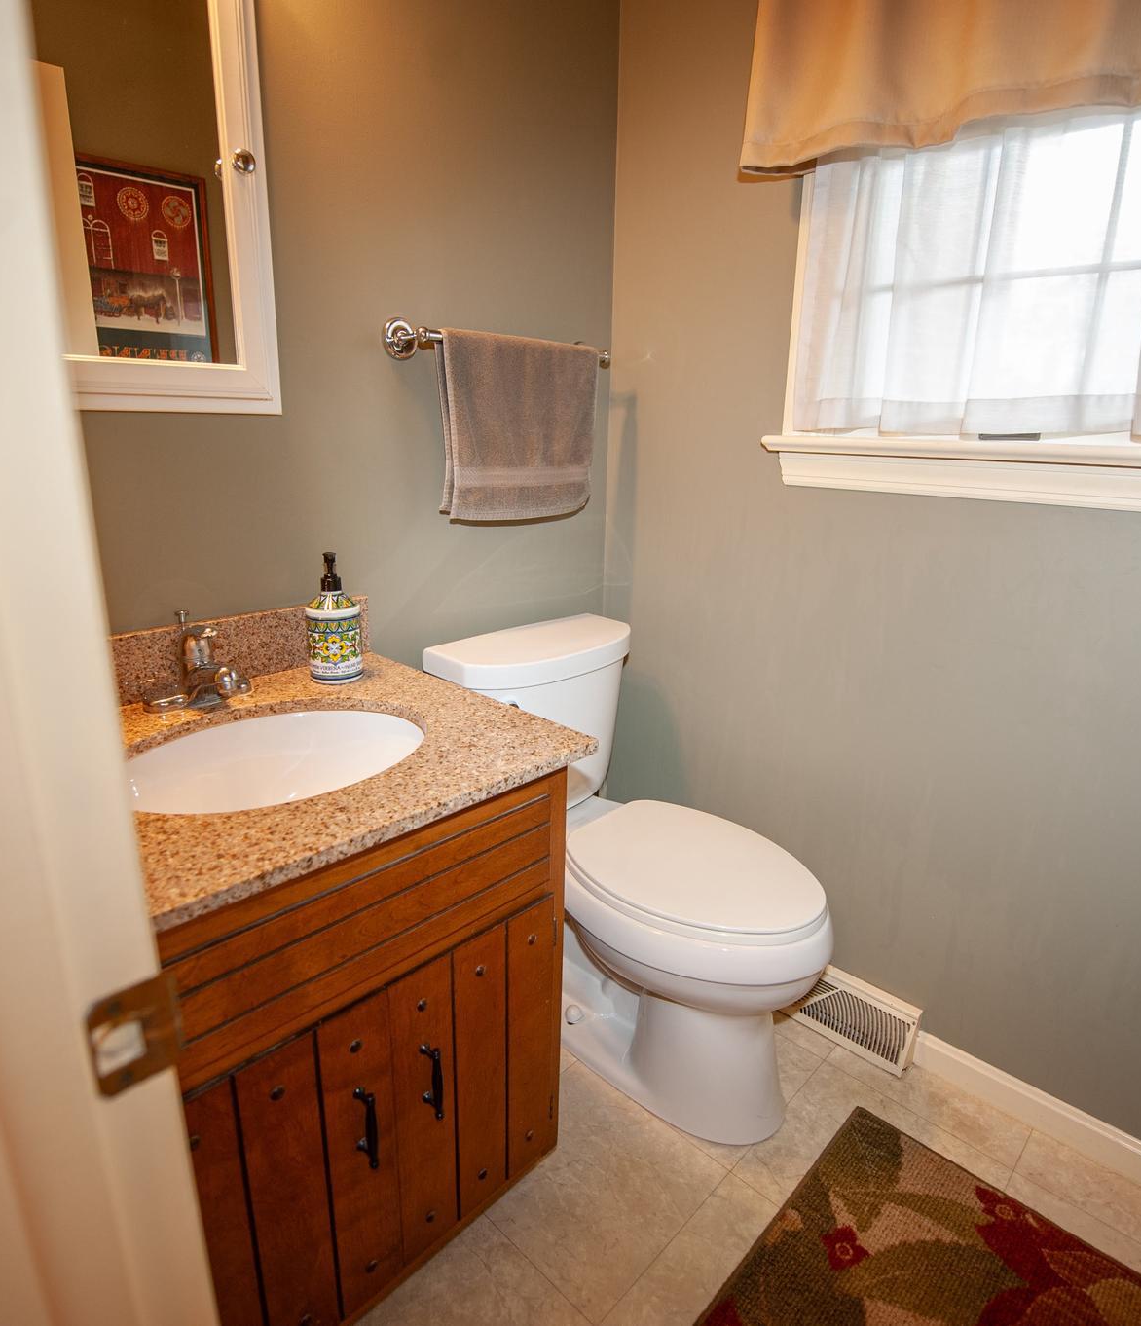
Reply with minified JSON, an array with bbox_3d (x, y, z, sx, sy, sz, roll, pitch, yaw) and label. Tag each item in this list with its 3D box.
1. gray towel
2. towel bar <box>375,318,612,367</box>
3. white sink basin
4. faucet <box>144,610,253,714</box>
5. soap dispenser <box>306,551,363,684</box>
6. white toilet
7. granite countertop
[{"bbox_3d":[-0.084,-0.439,1.473,0.063,0.326,0.391,16,22,41],"label":"gray towel"},{"bbox_3d":[-0.106,-0.584,1.444,0.086,0.068,0.517,16,22,41],"label":"towel bar"},{"bbox_3d":[-0.391,0.181,1.029,0.374,0.154,0.428,16,22,41],"label":"white sink basin"},{"bbox_3d":[-0.509,0.002,1.097,0.141,0.138,0.159,16,22,41],"label":"faucet"},{"bbox_3d":[-0.385,-0.081,1.265,0.080,0.207,0.082,-4,17,-17],"label":"soap dispenser"},{"bbox_3d":[0.145,0.383,1.504,0.730,0.782,0.444,16,22,41],"label":"white toilet"},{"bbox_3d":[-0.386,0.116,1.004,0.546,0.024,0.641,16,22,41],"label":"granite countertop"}]

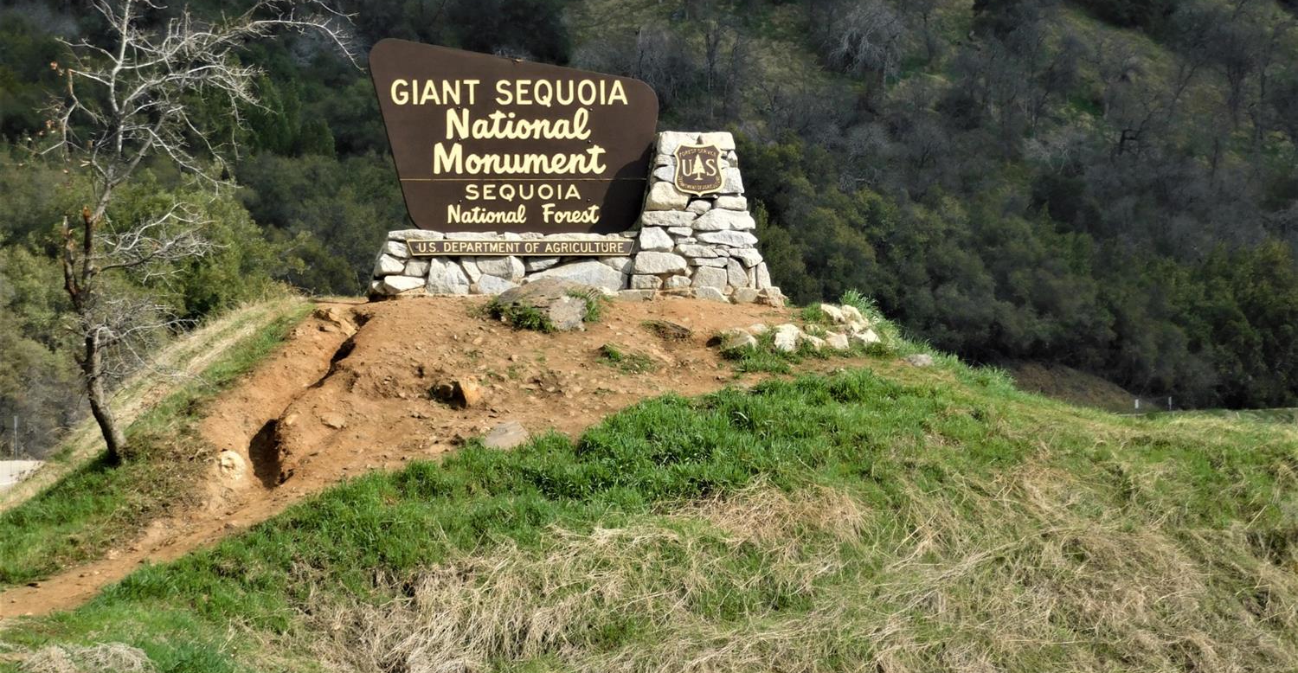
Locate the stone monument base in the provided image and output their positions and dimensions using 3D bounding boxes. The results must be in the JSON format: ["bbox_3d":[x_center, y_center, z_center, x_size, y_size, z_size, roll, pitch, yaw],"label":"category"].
[{"bbox_3d":[-0.710,-1.134,48.200,3.880,1.640,0.950,0,-1,-8],"label":"stone monument base"}]

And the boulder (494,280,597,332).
[{"bbox_3d":[-0.968,-0.283,46.800,1.000,0.420,0.700,0,-1,0],"label":"boulder"}]

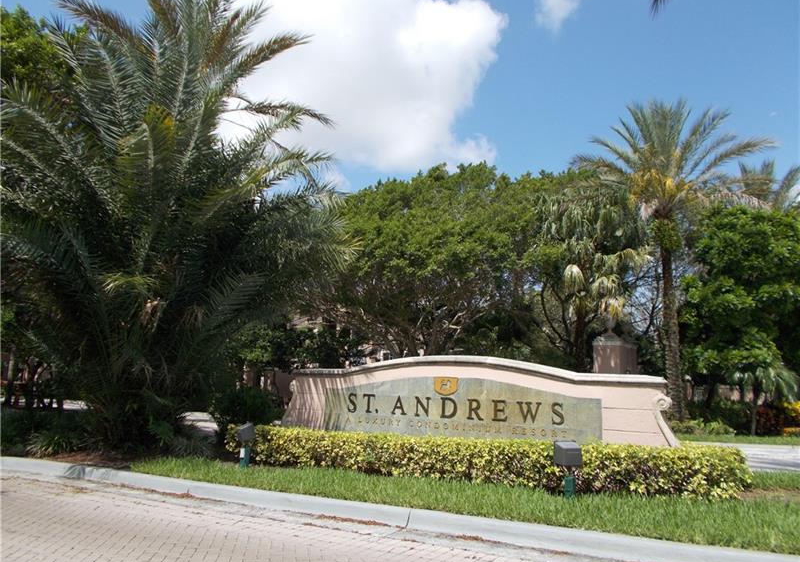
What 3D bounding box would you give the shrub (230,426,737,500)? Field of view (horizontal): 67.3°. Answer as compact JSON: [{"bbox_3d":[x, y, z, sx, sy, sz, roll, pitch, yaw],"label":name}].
[{"bbox_3d":[0.663,2.123,7.267,6.200,0.490,0.650,-3,-9,23],"label":"shrub"}]

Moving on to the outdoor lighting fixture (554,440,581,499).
[{"bbox_3d":[1.746,1.951,6.234,0.220,0.580,0.220,3,-9,-15],"label":"outdoor lighting fixture"}]

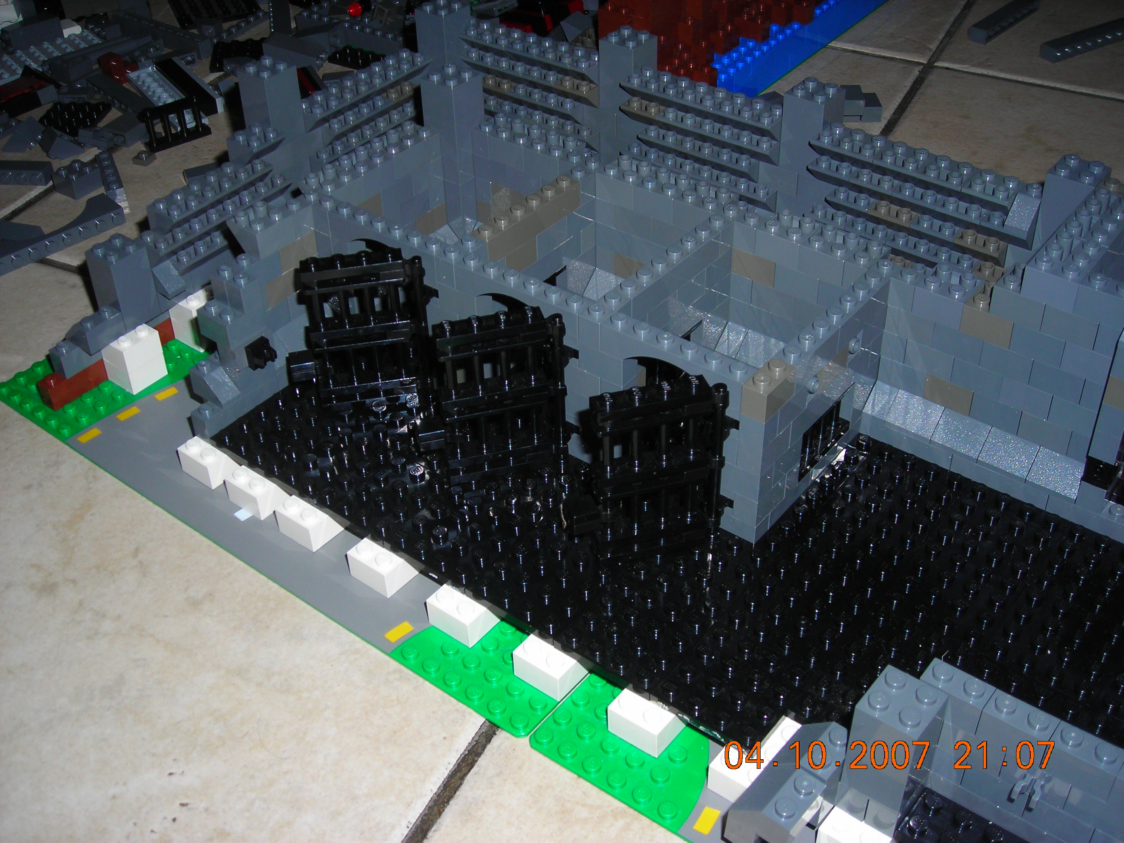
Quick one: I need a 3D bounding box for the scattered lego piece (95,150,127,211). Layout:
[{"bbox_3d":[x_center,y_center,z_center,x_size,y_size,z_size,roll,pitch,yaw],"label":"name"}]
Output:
[{"bbox_3d":[-0.208,-0.113,0.613,0.008,0.009,0.041,-16,41,-18],"label":"scattered lego piece"}]

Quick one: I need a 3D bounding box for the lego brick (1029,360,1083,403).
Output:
[{"bbox_3d":[0.143,-0.013,0.381,0.016,0.010,0.008,25,47,30],"label":"lego brick"}]

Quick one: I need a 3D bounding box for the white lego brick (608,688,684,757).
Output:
[{"bbox_3d":[0.023,0.076,0.351,0.016,0.011,0.016,25,46,29],"label":"white lego brick"}]

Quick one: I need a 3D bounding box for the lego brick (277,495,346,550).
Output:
[{"bbox_3d":[-0.078,0.029,0.415,0.016,0.011,0.016,25,46,30],"label":"lego brick"}]

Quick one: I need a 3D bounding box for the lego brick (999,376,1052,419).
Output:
[{"bbox_3d":[0.140,-0.010,0.394,0.016,0.010,0.013,25,46,29],"label":"lego brick"}]

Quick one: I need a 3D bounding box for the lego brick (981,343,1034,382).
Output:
[{"bbox_3d":[0.133,-0.019,0.394,0.016,0.010,0.008,25,46,30],"label":"lego brick"}]

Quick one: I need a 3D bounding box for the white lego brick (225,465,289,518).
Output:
[{"bbox_3d":[-0.096,0.020,0.426,0.016,0.011,0.016,25,46,29],"label":"white lego brick"}]

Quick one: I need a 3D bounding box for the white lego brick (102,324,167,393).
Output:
[{"bbox_3d":[-0.154,-0.024,0.476,0.016,0.020,0.016,25,47,30],"label":"white lego brick"}]

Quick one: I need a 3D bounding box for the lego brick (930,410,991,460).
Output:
[{"bbox_3d":[0.124,0.002,0.410,0.016,0.010,0.016,25,46,29],"label":"lego brick"}]

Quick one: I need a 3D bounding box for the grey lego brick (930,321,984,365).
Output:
[{"bbox_3d":[0.119,-0.025,0.397,0.016,0.010,0.008,25,47,30],"label":"grey lego brick"}]

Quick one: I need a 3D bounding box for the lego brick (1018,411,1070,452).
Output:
[{"bbox_3d":[0.146,0.000,0.396,0.016,0.010,0.013,25,46,29],"label":"lego brick"}]

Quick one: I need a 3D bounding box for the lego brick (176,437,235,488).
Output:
[{"bbox_3d":[-0.115,0.011,0.440,0.016,0.011,0.016,25,46,30],"label":"lego brick"}]

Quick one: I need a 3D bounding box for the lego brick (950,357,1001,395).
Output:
[{"bbox_3d":[0.127,-0.015,0.404,0.016,0.010,0.008,25,46,30],"label":"lego brick"}]

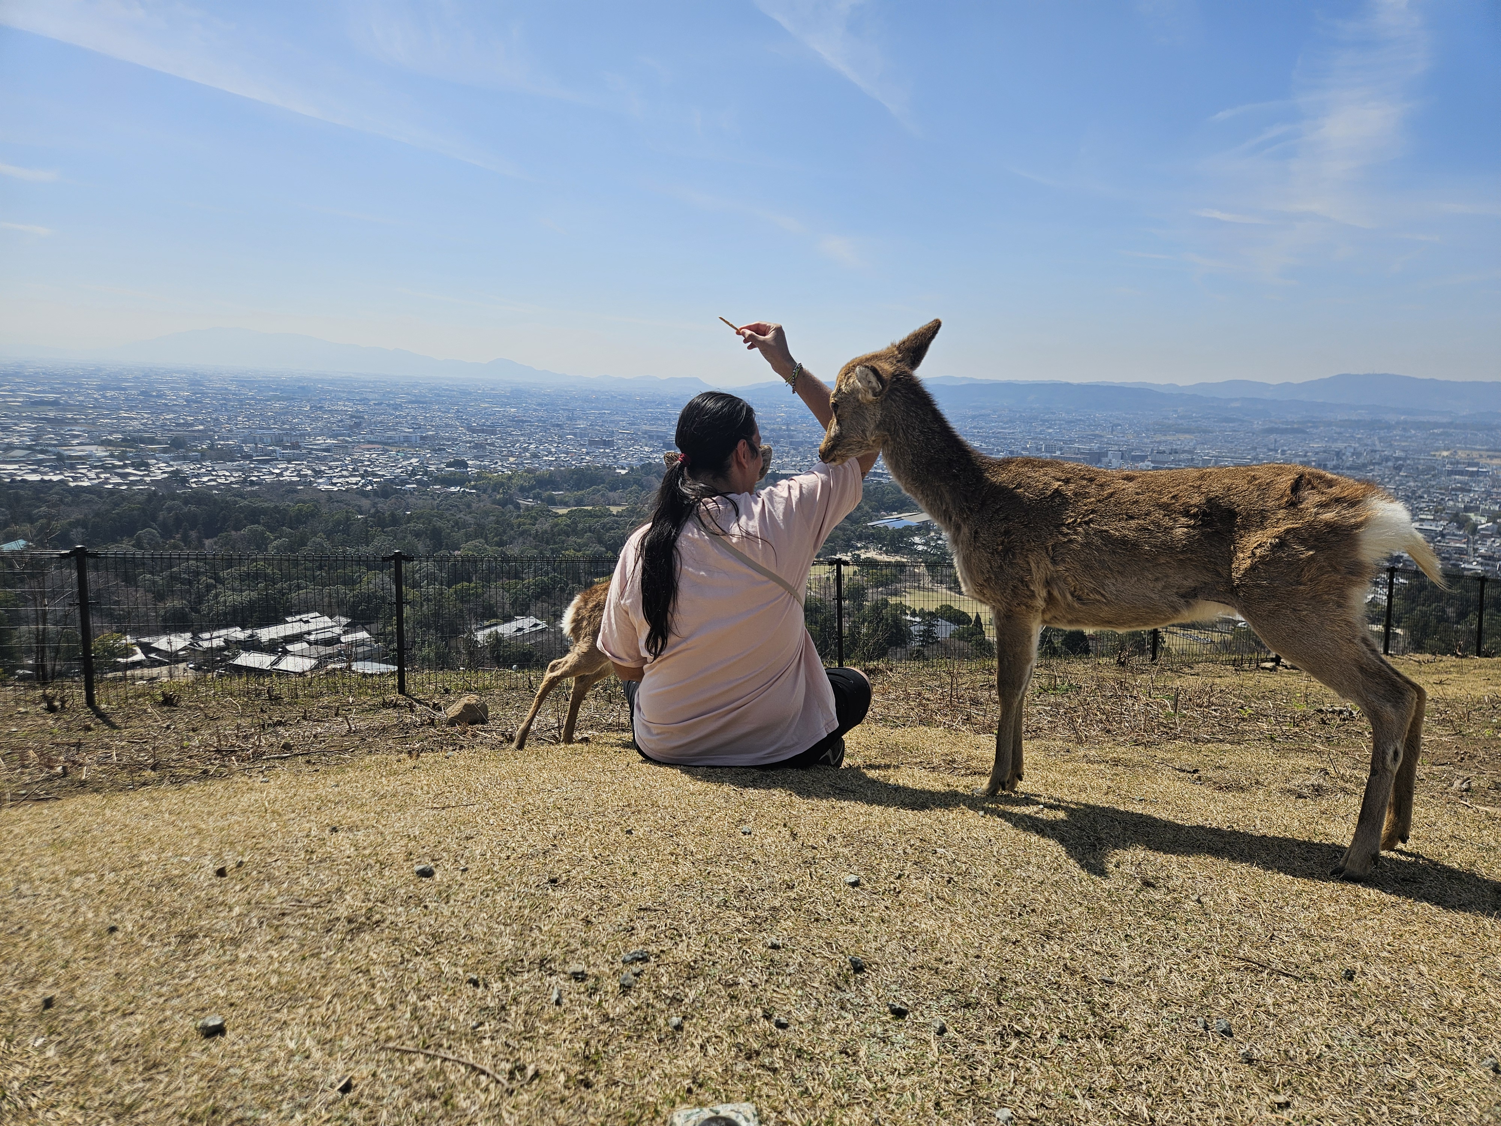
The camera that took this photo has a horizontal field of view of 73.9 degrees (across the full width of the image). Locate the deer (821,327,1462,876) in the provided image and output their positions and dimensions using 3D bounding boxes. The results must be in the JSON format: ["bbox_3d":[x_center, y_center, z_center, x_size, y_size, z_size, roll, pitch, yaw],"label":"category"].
[{"bbox_3d":[0.724,0.008,2.131,1.248,1.030,0.304,7,12,25],"label":"deer"}]

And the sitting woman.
[{"bbox_3d":[-0.013,-0.075,2.485,0.680,1.005,0.589,4,11,8],"label":"sitting woman"}]

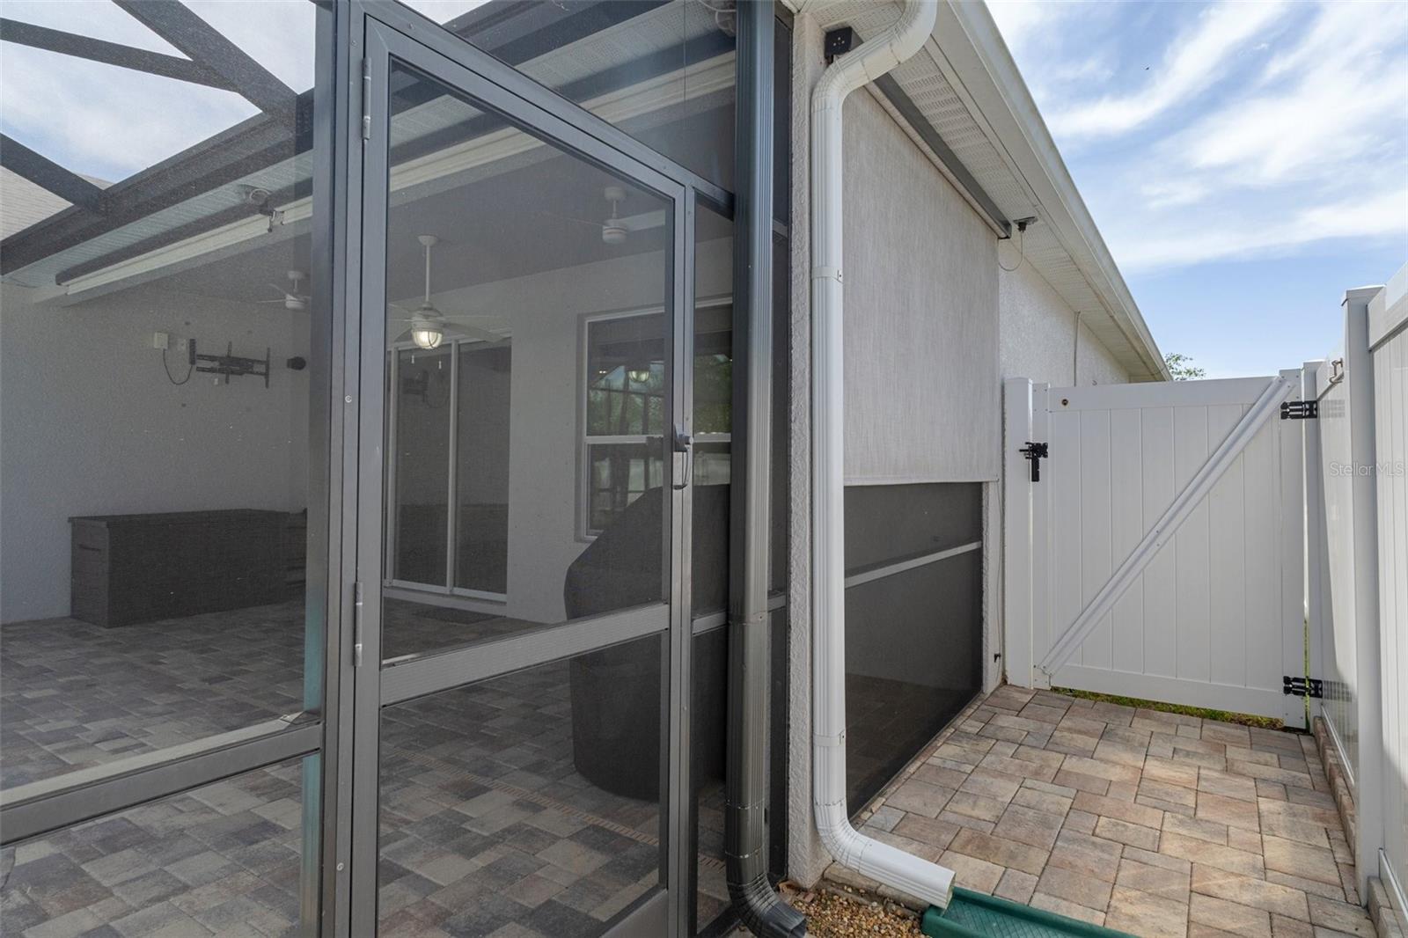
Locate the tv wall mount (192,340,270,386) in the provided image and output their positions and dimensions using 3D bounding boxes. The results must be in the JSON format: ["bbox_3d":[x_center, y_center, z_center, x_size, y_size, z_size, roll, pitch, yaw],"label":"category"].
[{"bbox_3d":[-4.886,-1.097,7.694,0.140,0.443,0.743,0,0,35],"label":"tv wall mount"}]

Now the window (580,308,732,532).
[{"bbox_3d":[-0.306,-0.346,5.834,1.737,1.871,0.120,0,0,35],"label":"window"}]

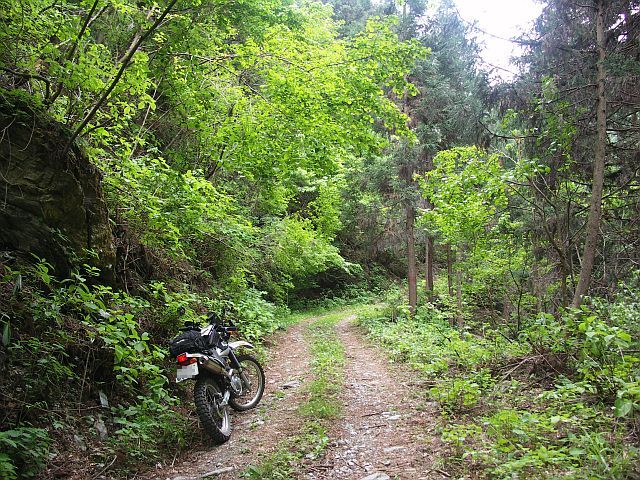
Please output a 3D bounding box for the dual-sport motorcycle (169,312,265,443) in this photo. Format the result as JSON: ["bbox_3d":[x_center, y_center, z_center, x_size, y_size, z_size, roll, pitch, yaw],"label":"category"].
[{"bbox_3d":[-1.100,1.440,5.650,0.820,1.200,2.100,-15,-6,4],"label":"dual-sport motorcycle"}]

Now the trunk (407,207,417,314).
[{"bbox_3d":[3.181,0.713,18.000,0.250,4.000,0.250,-1,-4,0],"label":"trunk"}]

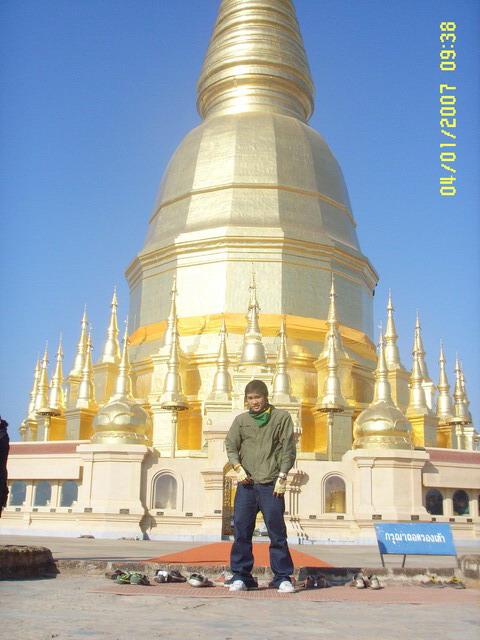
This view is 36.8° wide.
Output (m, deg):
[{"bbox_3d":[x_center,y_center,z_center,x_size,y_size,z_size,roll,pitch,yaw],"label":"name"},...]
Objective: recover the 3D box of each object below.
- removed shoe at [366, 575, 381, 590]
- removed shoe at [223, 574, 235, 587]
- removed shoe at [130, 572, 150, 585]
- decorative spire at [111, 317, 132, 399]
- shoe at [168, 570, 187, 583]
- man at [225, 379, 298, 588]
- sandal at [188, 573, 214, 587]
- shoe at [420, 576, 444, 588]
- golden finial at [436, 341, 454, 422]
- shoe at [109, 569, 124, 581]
[{"bbox_3d":[1.113,2.187,6.013,0.098,0.105,0.270,3,-17,-8],"label":"removed shoe"},{"bbox_3d":[-0.078,2.142,5.935,0.250,0.100,0.100,11,-19,-29],"label":"removed shoe"},{"bbox_3d":[-0.818,2.125,5.935,0.100,0.100,0.250,-6,-18,23],"label":"removed shoe"},{"bbox_3d":[-5.377,1.900,33.657,0.880,4.136,0.880,1,-17,0],"label":"decorative spire"},{"bbox_3d":[-0.557,2.279,6.427,0.098,0.100,0.270,14,-21,-38],"label":"shoe"},{"bbox_3d":[0.170,1.338,5.998,0.590,1.690,0.380,0,-16,5],"label":"man"},{"bbox_3d":[-0.323,2.125,5.907,0.100,0.105,0.260,-9,-19,31],"label":"sandal"},{"bbox_3d":[1.679,2.287,6.289,0.270,0.090,0.100,-15,-23,43],"label":"shoe"},{"bbox_3d":[10.359,3.150,36.650,0.880,4.136,0.880,-12,-21,37],"label":"golden finial"},{"bbox_3d":[-1.062,2.219,6.271,0.100,0.100,0.250,-5,-18,21],"label":"shoe"}]

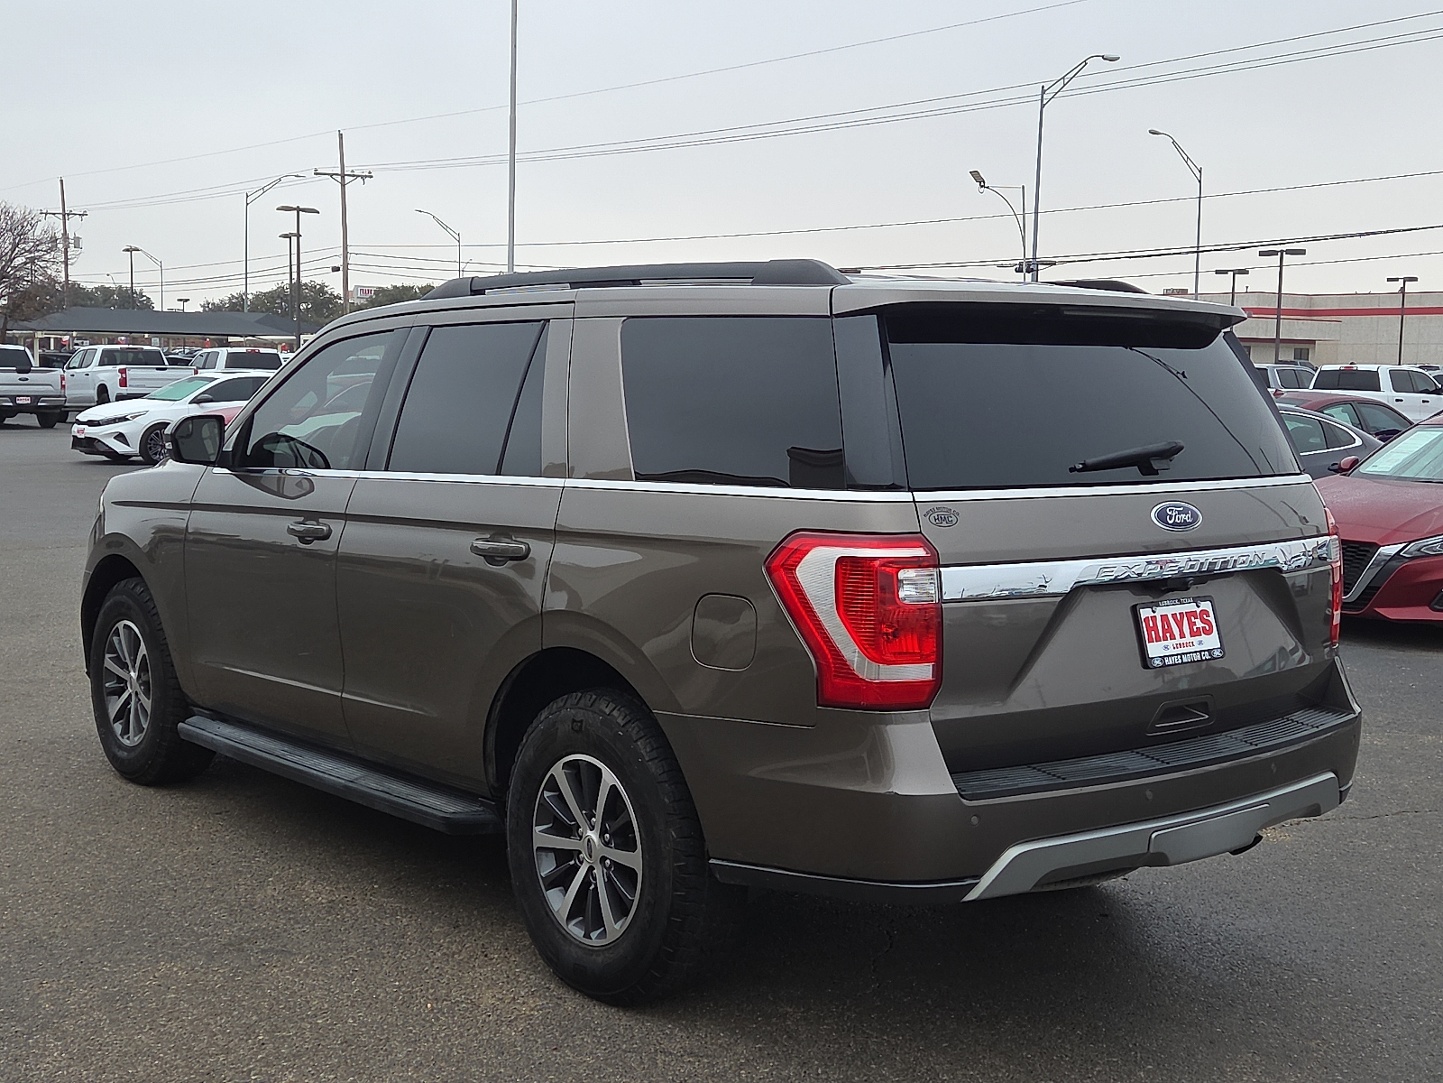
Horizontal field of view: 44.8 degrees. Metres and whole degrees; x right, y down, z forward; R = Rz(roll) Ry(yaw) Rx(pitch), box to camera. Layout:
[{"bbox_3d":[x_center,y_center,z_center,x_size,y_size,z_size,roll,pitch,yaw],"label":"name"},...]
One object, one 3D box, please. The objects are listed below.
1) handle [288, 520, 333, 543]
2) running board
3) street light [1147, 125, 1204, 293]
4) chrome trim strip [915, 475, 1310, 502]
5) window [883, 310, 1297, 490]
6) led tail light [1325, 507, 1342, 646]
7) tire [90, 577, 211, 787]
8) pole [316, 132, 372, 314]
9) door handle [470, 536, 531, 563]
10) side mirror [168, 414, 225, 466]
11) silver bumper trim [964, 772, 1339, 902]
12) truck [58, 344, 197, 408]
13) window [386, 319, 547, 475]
[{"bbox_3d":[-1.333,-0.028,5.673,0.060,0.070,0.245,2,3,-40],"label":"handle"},{"bbox_3d":[-1.312,0.758,5.767,0.170,0.072,2.020,-4,6,-40],"label":"running board"},{"bbox_3d":[19.279,-11.438,74.675,3.100,12.200,0.330,-2,6,-30],"label":"street light"},{"bbox_3d":[1.042,-0.130,4.253,1.555,0.035,0.095,-3,6,-40],"label":"chrome trim strip"},{"bbox_3d":[0.983,-0.352,4.428,1.550,0.450,0.130,-4,-20,-40],"label":"window"},{"bbox_3d":[1.625,0.085,4.925,0.230,0.385,0.350,-3,6,-40],"label":"led tail light"},{"bbox_3d":[-2.250,0.548,6.981,0.270,0.810,0.810,-3,6,-40],"label":"tire"},{"bbox_3d":[-15.891,-11.248,73.531,2.440,11.727,0.350,-2,6,-30],"label":"pole"},{"bbox_3d":[-0.597,0.022,4.681,0.065,0.062,0.248,-3,6,-40],"label":"door handle"},{"bbox_3d":[-1.800,-0.349,5.969,0.215,0.185,0.150,-3,6,-40],"label":"side mirror"},{"bbox_3d":[1.130,0.691,4.203,1.490,0.130,0.120,-3,6,-40],"label":"silver bumper trim"},{"bbox_3d":[-15.100,-3.980,44.360,2.060,1.920,5.870,-3,7,-35],"label":"truck"},{"bbox_3d":[-0.708,-0.409,4.997,0.040,0.445,0.816,14,-5,-40],"label":"window"}]

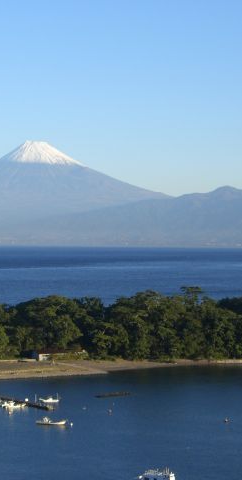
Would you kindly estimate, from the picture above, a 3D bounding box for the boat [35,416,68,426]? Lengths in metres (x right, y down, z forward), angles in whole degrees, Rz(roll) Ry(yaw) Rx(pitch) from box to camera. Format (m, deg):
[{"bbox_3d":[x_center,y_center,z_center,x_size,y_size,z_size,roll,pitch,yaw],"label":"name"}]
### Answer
[{"bbox_3d":[-21.600,56.300,380.000,9.200,2.400,2.300,0,0,9],"label":"boat"}]

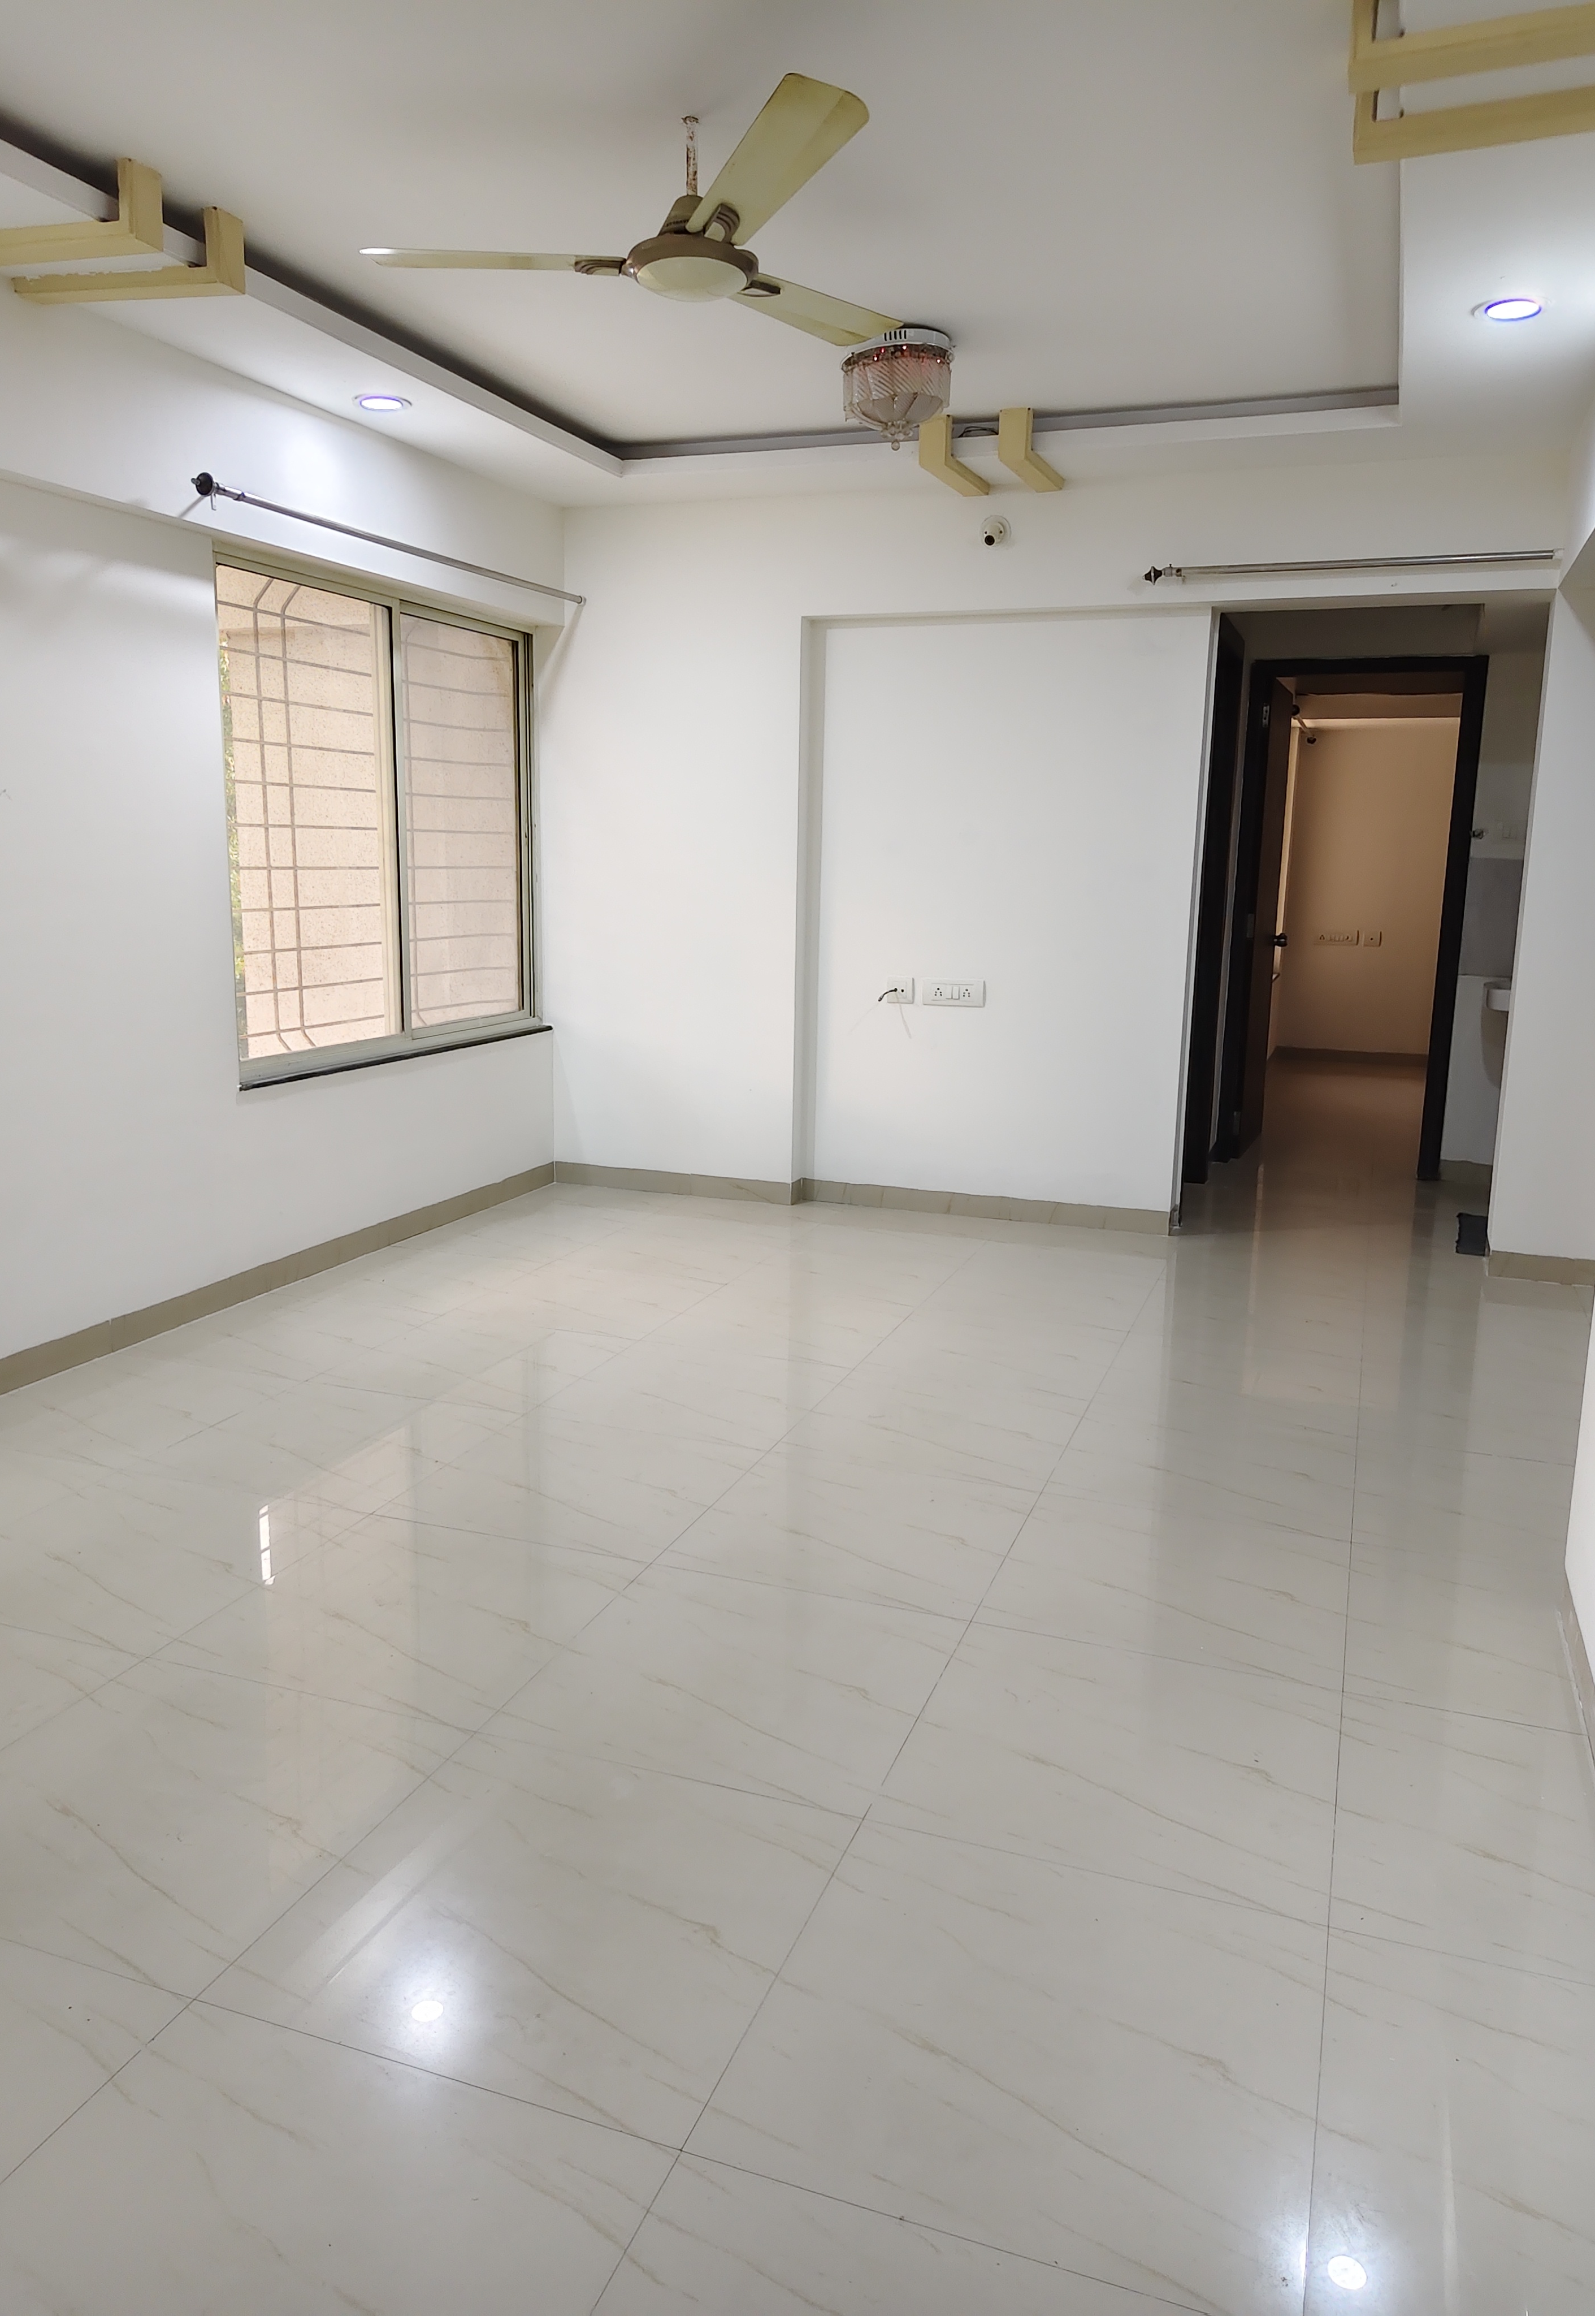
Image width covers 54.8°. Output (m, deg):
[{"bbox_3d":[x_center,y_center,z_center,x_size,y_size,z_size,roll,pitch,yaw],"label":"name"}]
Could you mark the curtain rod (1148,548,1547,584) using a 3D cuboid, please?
[{"bbox_3d":[1.654,-1.799,4.685,1.180,0.055,0.060,5,12,20],"label":"curtain rod"}]

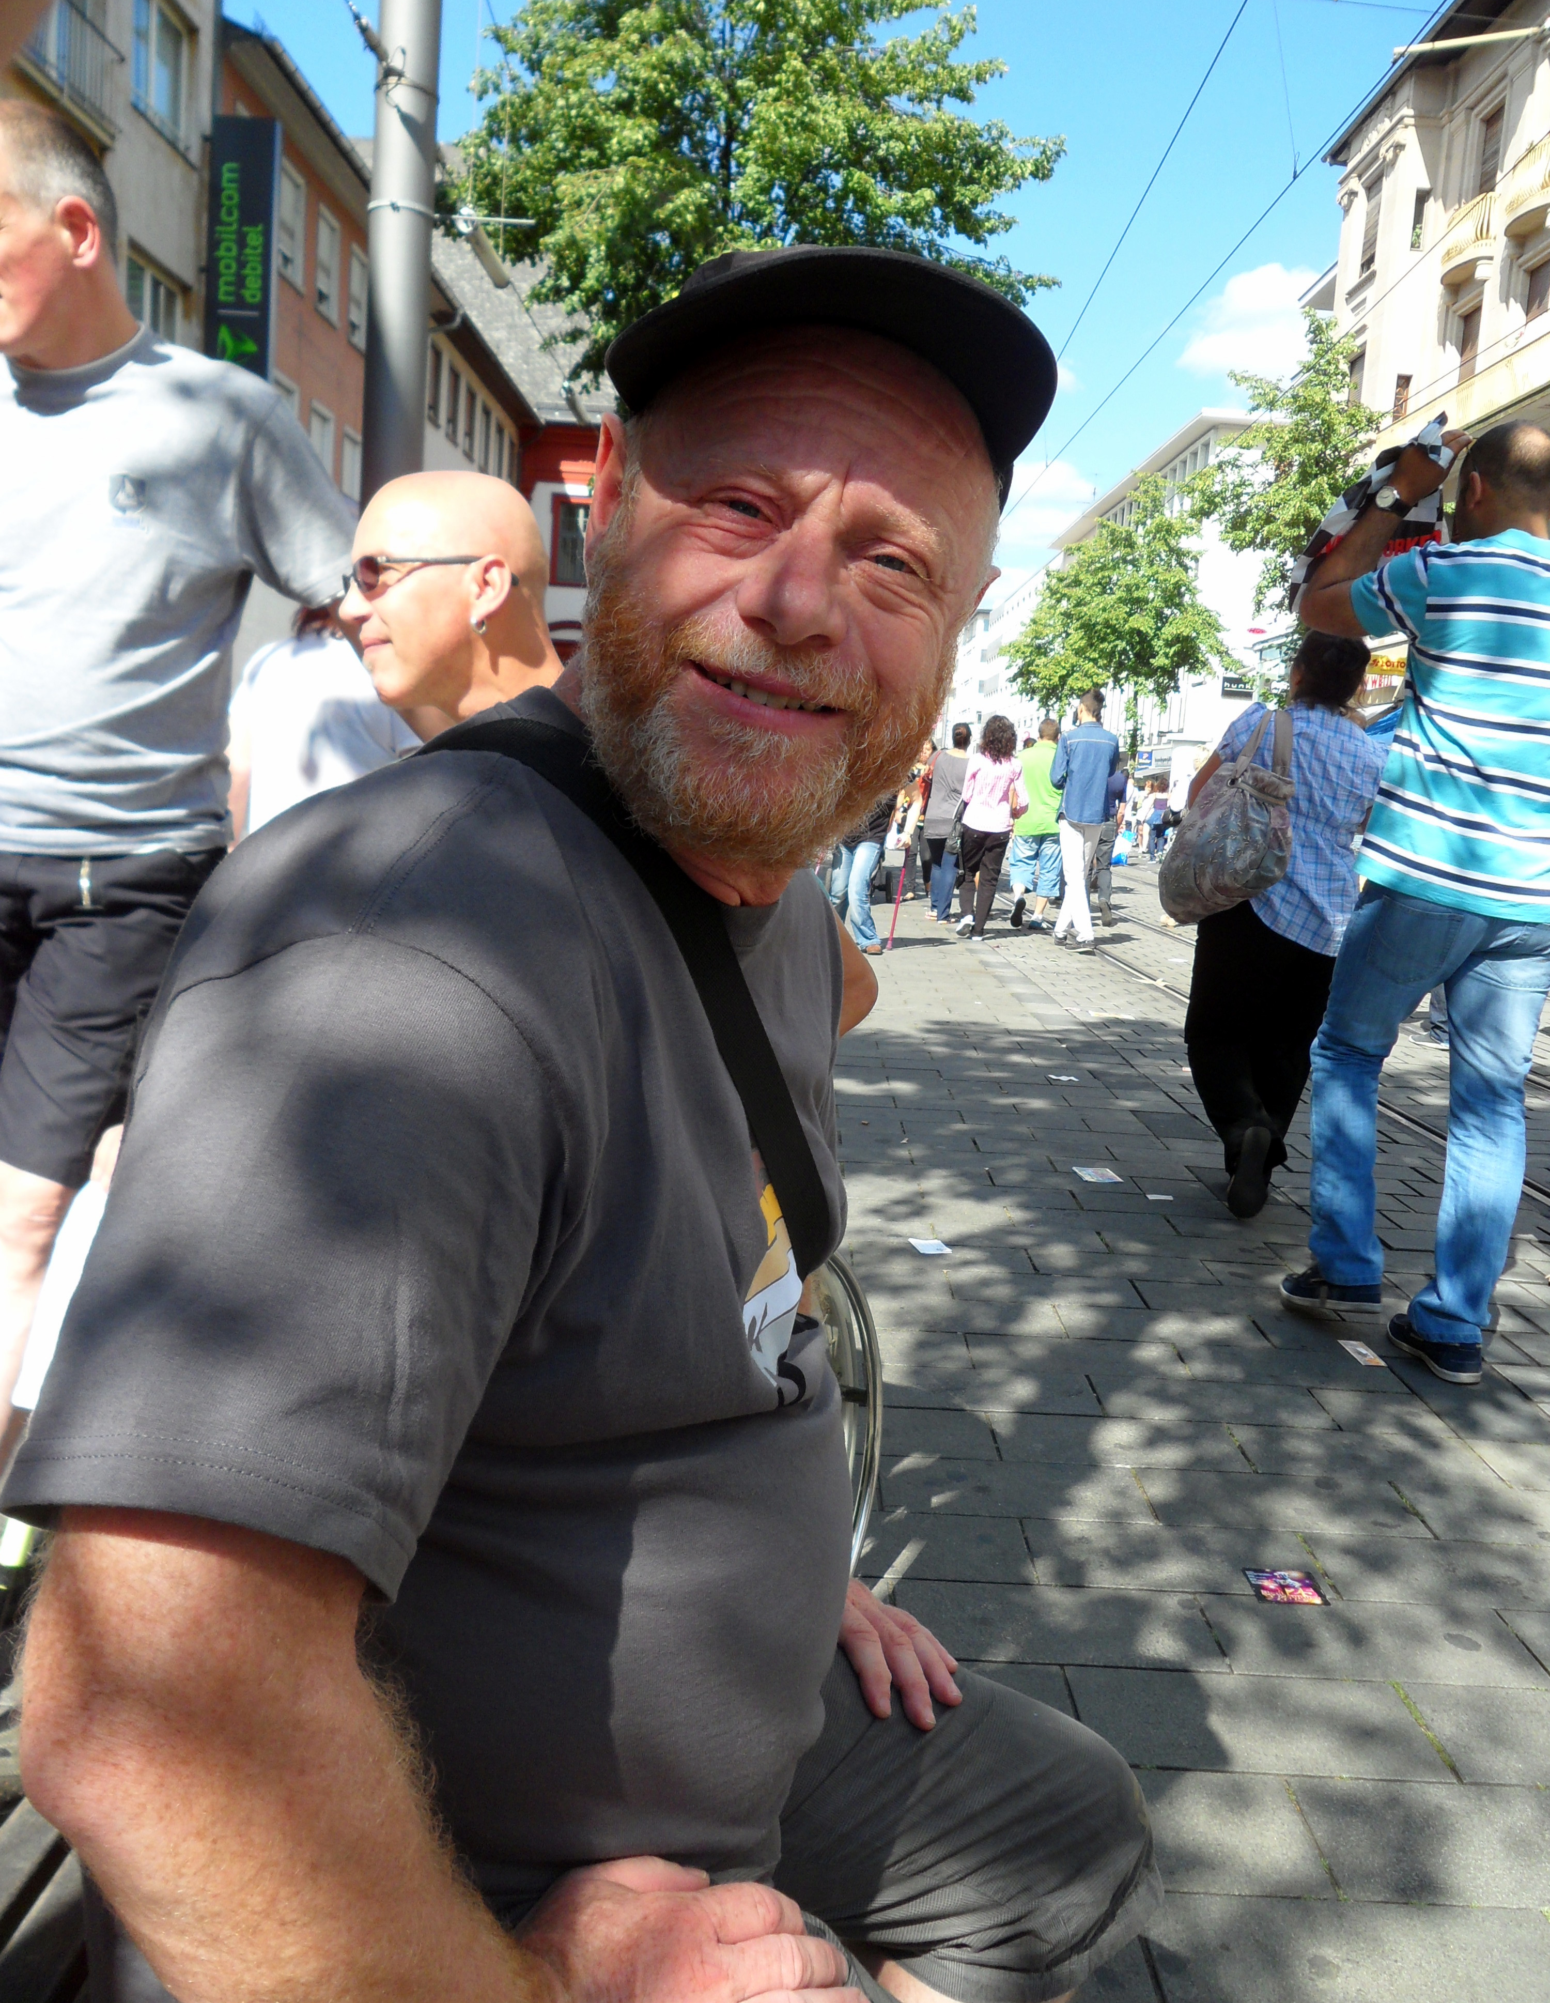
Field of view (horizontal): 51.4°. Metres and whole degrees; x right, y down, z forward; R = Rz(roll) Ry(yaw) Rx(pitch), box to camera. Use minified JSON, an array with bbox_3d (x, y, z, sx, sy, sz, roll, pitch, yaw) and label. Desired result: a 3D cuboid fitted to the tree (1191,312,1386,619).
[{"bbox_3d":[7.776,-6.070,24.000,3.300,8.300,3.300,3,8,0],"label":"tree"}]

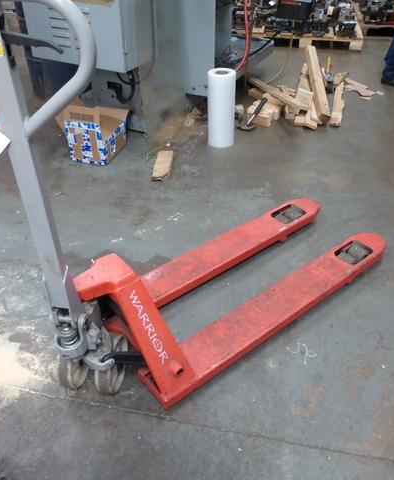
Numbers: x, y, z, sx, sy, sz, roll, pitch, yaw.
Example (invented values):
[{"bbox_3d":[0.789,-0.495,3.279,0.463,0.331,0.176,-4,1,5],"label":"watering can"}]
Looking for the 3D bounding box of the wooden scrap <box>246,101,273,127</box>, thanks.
[{"bbox_3d":[0.471,-0.921,3.305,0.190,0.066,0.150,21,44,27],"label":"wooden scrap"}]

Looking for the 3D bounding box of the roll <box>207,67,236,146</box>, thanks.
[{"bbox_3d":[0.164,-0.860,2.918,0.175,0.468,0.175,-1,38,1],"label":"roll"}]

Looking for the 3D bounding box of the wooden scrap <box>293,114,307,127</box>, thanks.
[{"bbox_3d":[0.765,-0.883,3.277,0.068,0.022,0.155,7,39,12],"label":"wooden scrap"}]

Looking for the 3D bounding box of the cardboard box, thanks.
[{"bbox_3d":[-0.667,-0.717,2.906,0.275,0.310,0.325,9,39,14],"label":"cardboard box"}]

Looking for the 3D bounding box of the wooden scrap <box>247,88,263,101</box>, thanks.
[{"bbox_3d":[0.504,-1.218,3.699,0.075,0.046,0.160,-25,43,-26],"label":"wooden scrap"}]

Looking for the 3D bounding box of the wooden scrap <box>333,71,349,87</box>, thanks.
[{"bbox_3d":[1.251,-1.392,3.863,0.080,0.045,0.280,15,41,21],"label":"wooden scrap"}]

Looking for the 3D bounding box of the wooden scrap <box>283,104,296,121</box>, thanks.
[{"bbox_3d":[0.707,-0.962,3.353,0.070,0.056,0.130,5,39,9],"label":"wooden scrap"}]

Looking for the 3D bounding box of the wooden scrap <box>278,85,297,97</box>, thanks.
[{"bbox_3d":[0.764,-1.263,3.748,0.080,0.035,0.190,-27,44,-28],"label":"wooden scrap"}]

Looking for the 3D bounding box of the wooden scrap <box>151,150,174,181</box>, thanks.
[{"bbox_3d":[-0.207,-0.467,2.793,0.112,0.028,0.345,0,38,2],"label":"wooden scrap"}]

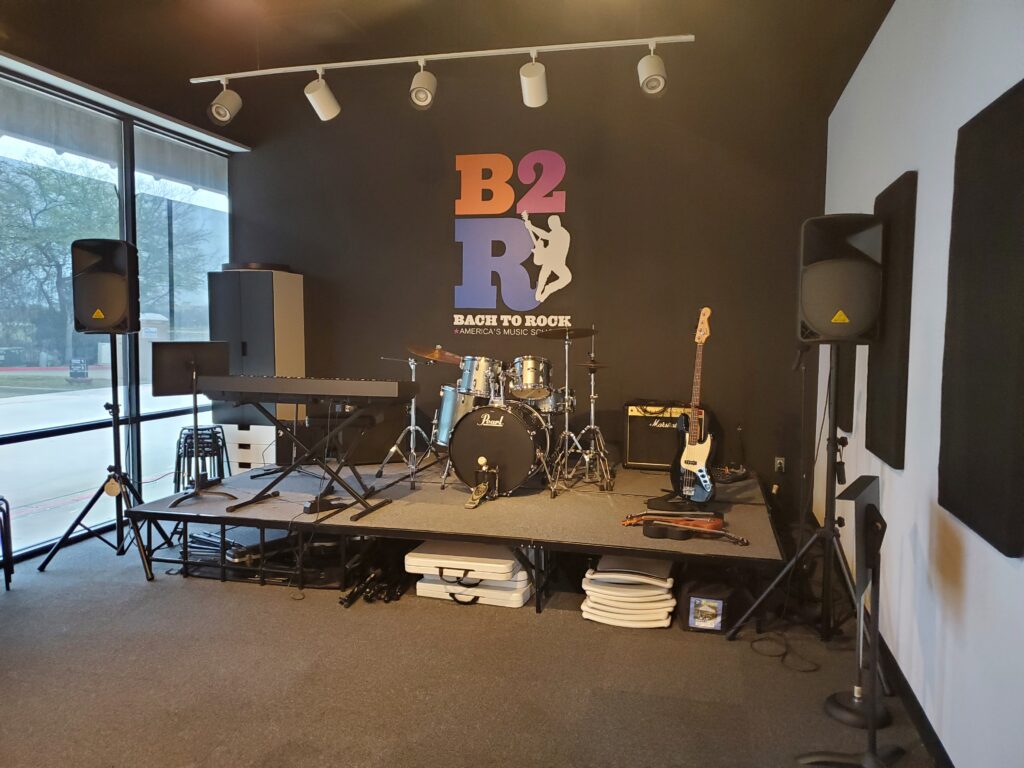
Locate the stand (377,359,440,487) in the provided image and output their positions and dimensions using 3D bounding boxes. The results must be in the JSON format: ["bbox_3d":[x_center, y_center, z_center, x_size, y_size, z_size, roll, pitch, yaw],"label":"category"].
[{"bbox_3d":[-0.737,0.244,5.356,0.480,0.870,0.470,1,5,14],"label":"stand"}]

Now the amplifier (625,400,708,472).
[{"bbox_3d":[1.165,0.393,5.819,0.600,0.500,0.280,2,5,18],"label":"amplifier"}]

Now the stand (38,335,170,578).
[{"bbox_3d":[-2.459,0.409,4.870,0.790,1.430,0.650,1,5,14],"label":"stand"}]

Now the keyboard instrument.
[{"bbox_3d":[-1.243,0.032,4.627,1.310,0.145,0.290,1,5,14],"label":"keyboard instrument"}]

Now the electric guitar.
[{"bbox_3d":[1.102,0.125,4.596,0.080,1.170,0.340,4,0,-40],"label":"electric guitar"}]

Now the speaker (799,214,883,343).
[{"bbox_3d":[1.482,-0.460,3.417,0.345,0.550,0.280,1,5,13],"label":"speaker"}]

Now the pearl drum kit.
[{"bbox_3d":[-0.026,0.151,5.222,1.430,1.085,1.030,1,5,16],"label":"pearl drum kit"}]

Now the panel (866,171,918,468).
[{"bbox_3d":[1.670,-0.271,3.402,0.045,1.210,0.610,1,5,14],"label":"panel"}]

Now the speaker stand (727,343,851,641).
[{"bbox_3d":[1.381,0.523,3.536,0.700,1.440,0.750,1,5,14],"label":"speaker stand"}]

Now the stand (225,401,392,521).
[{"bbox_3d":[-1.218,0.420,4.638,0.890,0.645,0.500,1,5,14],"label":"stand"}]

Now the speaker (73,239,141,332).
[{"bbox_3d":[-2.436,-0.583,4.666,0.345,0.550,0.280,-1,5,-7],"label":"speaker"}]

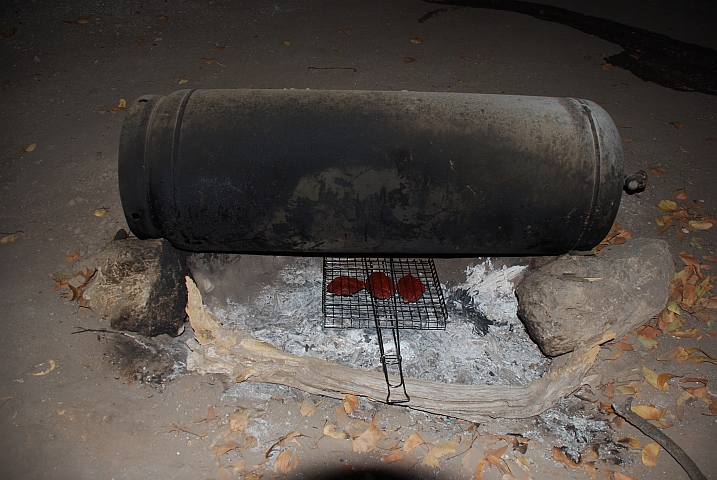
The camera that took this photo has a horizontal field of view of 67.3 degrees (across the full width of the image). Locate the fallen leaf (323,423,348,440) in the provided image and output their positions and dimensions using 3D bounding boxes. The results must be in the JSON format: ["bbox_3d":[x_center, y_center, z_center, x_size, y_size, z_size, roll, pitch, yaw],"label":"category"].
[{"bbox_3d":[-0.054,0.456,1.273,0.053,0.015,0.029,12,48,10],"label":"fallen leaf"}]

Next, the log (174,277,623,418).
[{"bbox_3d":[0.097,0.277,1.281,1.030,0.160,0.240,0,45,-1],"label":"log"}]

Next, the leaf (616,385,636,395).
[{"bbox_3d":[0.690,0.385,1.386,0.052,0.012,0.025,11,47,10],"label":"leaf"}]

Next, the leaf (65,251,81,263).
[{"bbox_3d":[-0.906,0.052,1.706,0.058,0.013,0.030,-31,54,-27],"label":"leaf"}]

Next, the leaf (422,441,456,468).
[{"bbox_3d":[0.191,0.505,1.268,0.085,0.015,0.058,-21,50,-19],"label":"leaf"}]

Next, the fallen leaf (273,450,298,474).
[{"bbox_3d":[-0.159,0.484,1.171,0.045,0.014,0.055,26,50,22],"label":"fallen leaf"}]

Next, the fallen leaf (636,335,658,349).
[{"bbox_3d":[0.757,0.266,1.410,0.049,0.012,0.036,19,48,17],"label":"fallen leaf"}]

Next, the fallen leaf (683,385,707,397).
[{"bbox_3d":[0.863,0.387,1.383,0.060,0.014,0.032,0,46,0],"label":"fallen leaf"}]

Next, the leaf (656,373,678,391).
[{"bbox_3d":[0.789,0.360,1.381,0.070,0.020,0.035,-34,56,-29],"label":"leaf"}]

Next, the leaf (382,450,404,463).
[{"bbox_3d":[0.081,0.499,1.238,0.048,0.012,0.022,-12,49,-13],"label":"leaf"}]

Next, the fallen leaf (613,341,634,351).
[{"bbox_3d":[0.713,0.287,1.453,0.051,0.012,0.025,0,47,-1],"label":"fallen leaf"}]

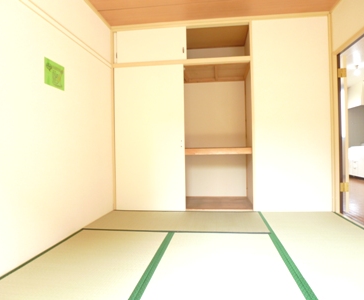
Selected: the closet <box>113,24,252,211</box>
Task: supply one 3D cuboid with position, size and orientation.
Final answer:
[{"bbox_3d":[0.033,-0.378,3.784,1.706,2.241,0.770,-1,0,8],"label":"closet"}]

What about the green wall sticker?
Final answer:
[{"bbox_3d":[-1.036,-0.614,2.263,0.010,0.204,0.270,-1,0,8],"label":"green wall sticker"}]

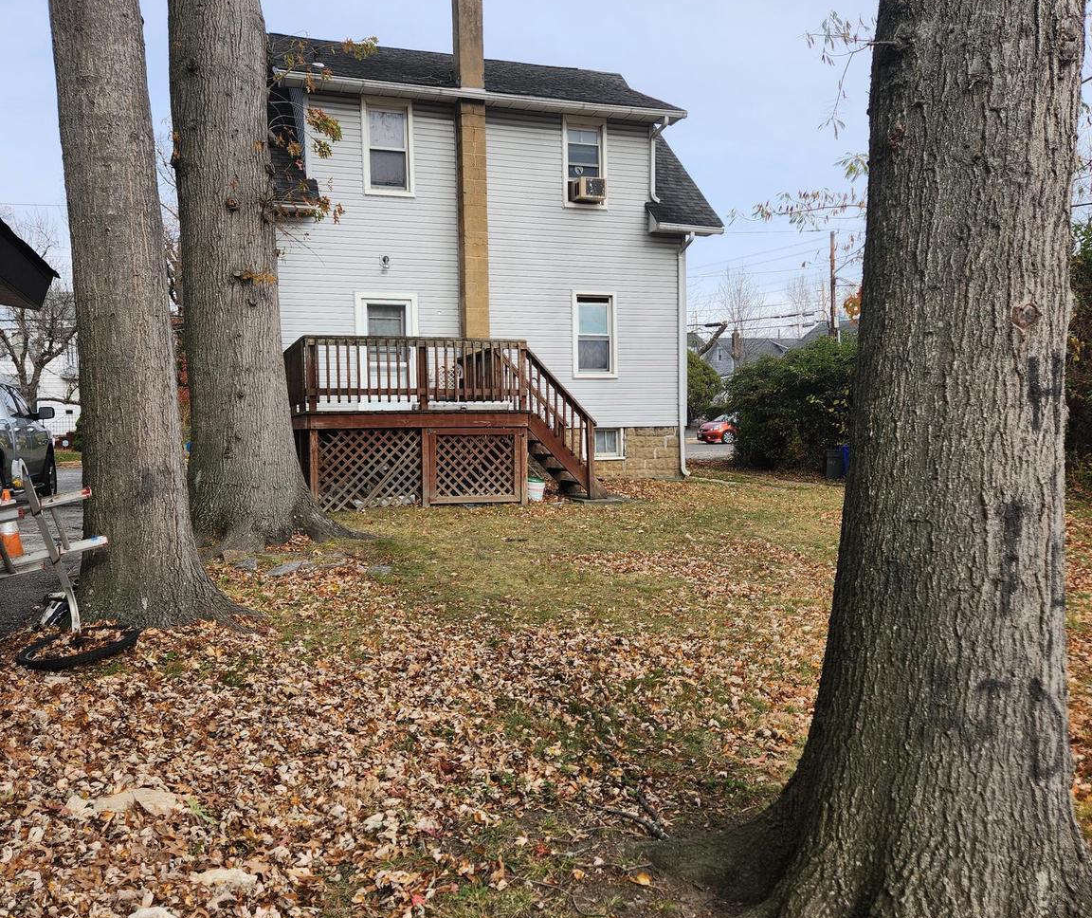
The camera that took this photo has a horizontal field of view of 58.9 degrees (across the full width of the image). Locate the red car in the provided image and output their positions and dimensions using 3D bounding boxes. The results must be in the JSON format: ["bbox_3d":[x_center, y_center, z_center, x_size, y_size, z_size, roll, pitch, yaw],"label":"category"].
[{"bbox_3d":[8.982,-1.503,45.264,4.100,1.520,1.700,-2,2,-27],"label":"red car"}]

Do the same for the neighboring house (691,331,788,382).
[{"bbox_3d":[14.892,-5.708,73.000,9.000,8.000,8.500,-2,2,-20],"label":"neighboring house"}]

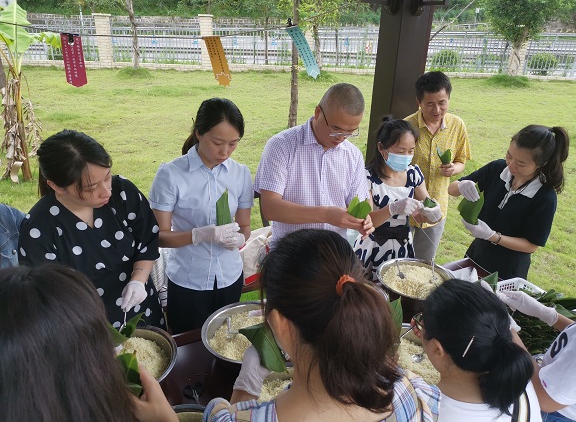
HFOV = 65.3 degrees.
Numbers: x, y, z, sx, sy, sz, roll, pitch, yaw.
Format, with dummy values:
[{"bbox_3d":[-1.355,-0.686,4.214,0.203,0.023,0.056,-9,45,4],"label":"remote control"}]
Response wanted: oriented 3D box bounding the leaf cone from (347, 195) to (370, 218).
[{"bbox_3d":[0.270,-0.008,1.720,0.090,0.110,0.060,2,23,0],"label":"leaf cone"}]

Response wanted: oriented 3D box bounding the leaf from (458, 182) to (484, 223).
[{"bbox_3d":[0.809,-0.033,1.980,0.115,0.170,0.075,18,16,23],"label":"leaf"}]

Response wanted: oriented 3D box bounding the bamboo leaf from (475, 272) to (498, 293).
[{"bbox_3d":[0.644,0.231,1.450,0.085,0.075,0.050,2,23,0],"label":"bamboo leaf"}]

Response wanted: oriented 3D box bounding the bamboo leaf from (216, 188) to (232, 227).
[{"bbox_3d":[-0.229,-0.007,1.620,0.060,0.155,0.045,-6,24,-18],"label":"bamboo leaf"}]

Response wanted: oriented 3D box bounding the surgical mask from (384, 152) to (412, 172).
[{"bbox_3d":[0.521,-0.234,2.120,0.140,0.095,0.075,-6,41,-17],"label":"surgical mask"}]

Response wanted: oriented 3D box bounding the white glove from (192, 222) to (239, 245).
[{"bbox_3d":[-0.261,0.083,1.620,0.165,0.075,0.085,10,24,20],"label":"white glove"}]

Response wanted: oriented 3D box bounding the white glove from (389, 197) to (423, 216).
[{"bbox_3d":[0.533,-0.020,2.040,0.155,0.080,0.090,9,24,17],"label":"white glove"}]

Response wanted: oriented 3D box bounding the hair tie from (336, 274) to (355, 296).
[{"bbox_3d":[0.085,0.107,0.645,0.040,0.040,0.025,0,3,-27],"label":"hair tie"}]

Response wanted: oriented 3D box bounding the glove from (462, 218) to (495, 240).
[{"bbox_3d":[0.840,0.077,1.980,0.160,0.070,0.085,15,27,-9],"label":"glove"}]

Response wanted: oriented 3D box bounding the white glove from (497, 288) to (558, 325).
[{"bbox_3d":[0.748,0.296,1.400,0.175,0.070,0.080,19,28,36],"label":"white glove"}]

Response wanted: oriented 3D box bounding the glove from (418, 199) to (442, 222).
[{"bbox_3d":[0.647,-0.002,2.040,0.090,0.085,0.120,22,31,40],"label":"glove"}]

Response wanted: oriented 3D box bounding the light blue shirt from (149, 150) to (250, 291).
[{"bbox_3d":[-0.358,0.010,1.860,0.420,0.580,0.250,-10,25,-26],"label":"light blue shirt"}]

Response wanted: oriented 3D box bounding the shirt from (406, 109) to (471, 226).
[{"bbox_3d":[0.843,-0.254,2.620,0.450,0.670,0.280,10,24,18],"label":"shirt"}]

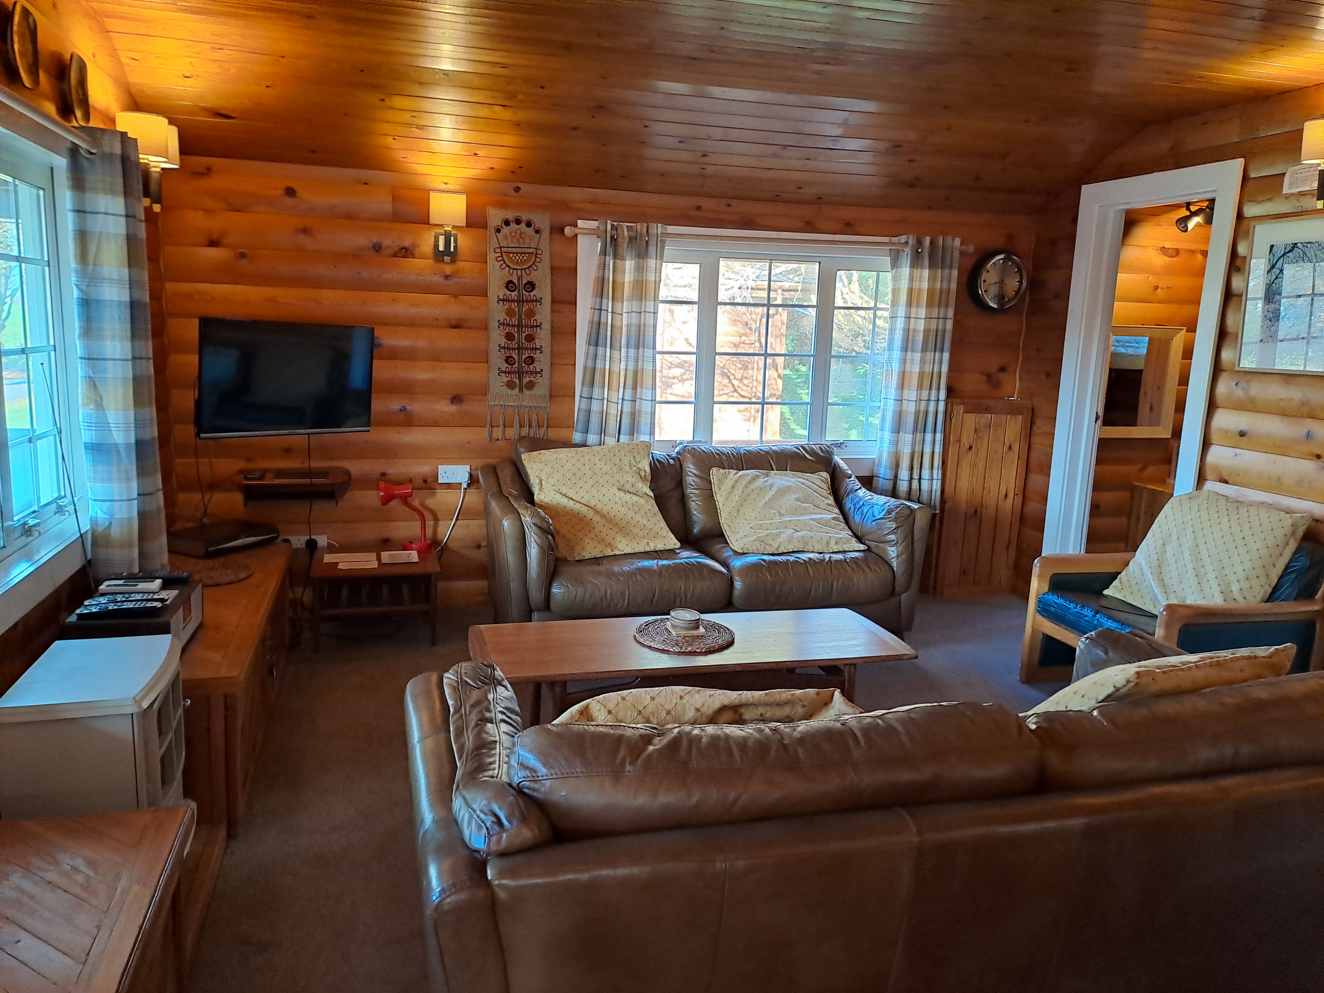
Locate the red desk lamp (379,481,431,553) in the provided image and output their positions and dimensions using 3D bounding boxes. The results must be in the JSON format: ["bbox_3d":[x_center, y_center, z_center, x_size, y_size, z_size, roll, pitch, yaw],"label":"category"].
[{"bbox_3d":[-1.183,0.087,4.399,0.245,0.330,0.135,-1,11,-16],"label":"red desk lamp"}]

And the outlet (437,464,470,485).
[{"bbox_3d":[-0.998,-0.107,4.598,0.148,0.088,0.035,-1,11,-16],"label":"outlet"}]

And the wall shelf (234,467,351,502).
[{"bbox_3d":[-1.629,-0.039,4.250,0.470,0.140,0.320,-1,11,-16],"label":"wall shelf"}]

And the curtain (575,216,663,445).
[{"bbox_3d":[-0.212,-0.560,4.475,0.385,1.401,0.120,-1,11,-16],"label":"curtain"}]

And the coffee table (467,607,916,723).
[{"bbox_3d":[0.089,0.682,3.246,1.440,0.410,0.560,-1,11,-16],"label":"coffee table"}]

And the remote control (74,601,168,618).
[{"bbox_3d":[-1.521,0.318,2.695,0.210,0.025,0.050,-1,11,-16],"label":"remote control"}]

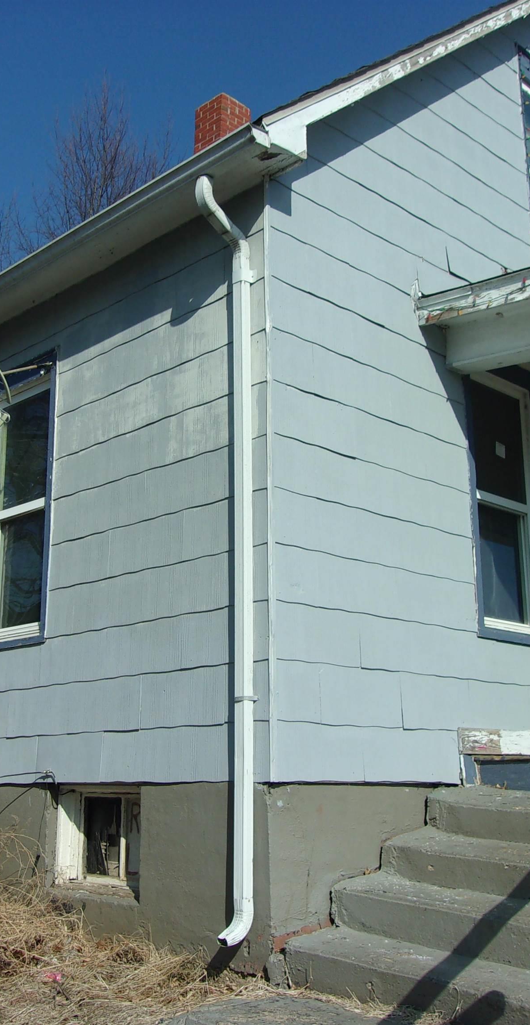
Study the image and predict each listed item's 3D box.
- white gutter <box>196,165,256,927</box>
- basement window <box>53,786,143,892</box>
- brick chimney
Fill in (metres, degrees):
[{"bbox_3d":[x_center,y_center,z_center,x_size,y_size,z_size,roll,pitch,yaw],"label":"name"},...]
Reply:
[{"bbox_3d":[-0.181,0.090,4.907,0.275,3.560,0.072,13,-19,-43],"label":"white gutter"},{"bbox_3d":[-0.819,1.706,5.579,0.150,0.510,0.790,13,-19,-43],"label":"basement window"},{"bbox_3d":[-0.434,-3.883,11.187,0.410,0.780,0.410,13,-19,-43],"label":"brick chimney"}]

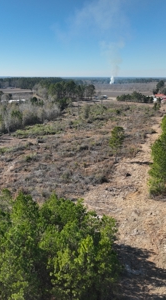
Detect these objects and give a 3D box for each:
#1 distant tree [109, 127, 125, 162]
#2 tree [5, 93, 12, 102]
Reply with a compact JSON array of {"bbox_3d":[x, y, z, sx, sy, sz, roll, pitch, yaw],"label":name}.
[{"bbox_3d":[14.690,-2.170,115.720,6.560,15.460,6.560,2,15,7],"label":"distant tree"},{"bbox_3d":[-103.710,-72.760,384.460,7.950,13.660,7.950,-4,15,-14],"label":"tree"}]

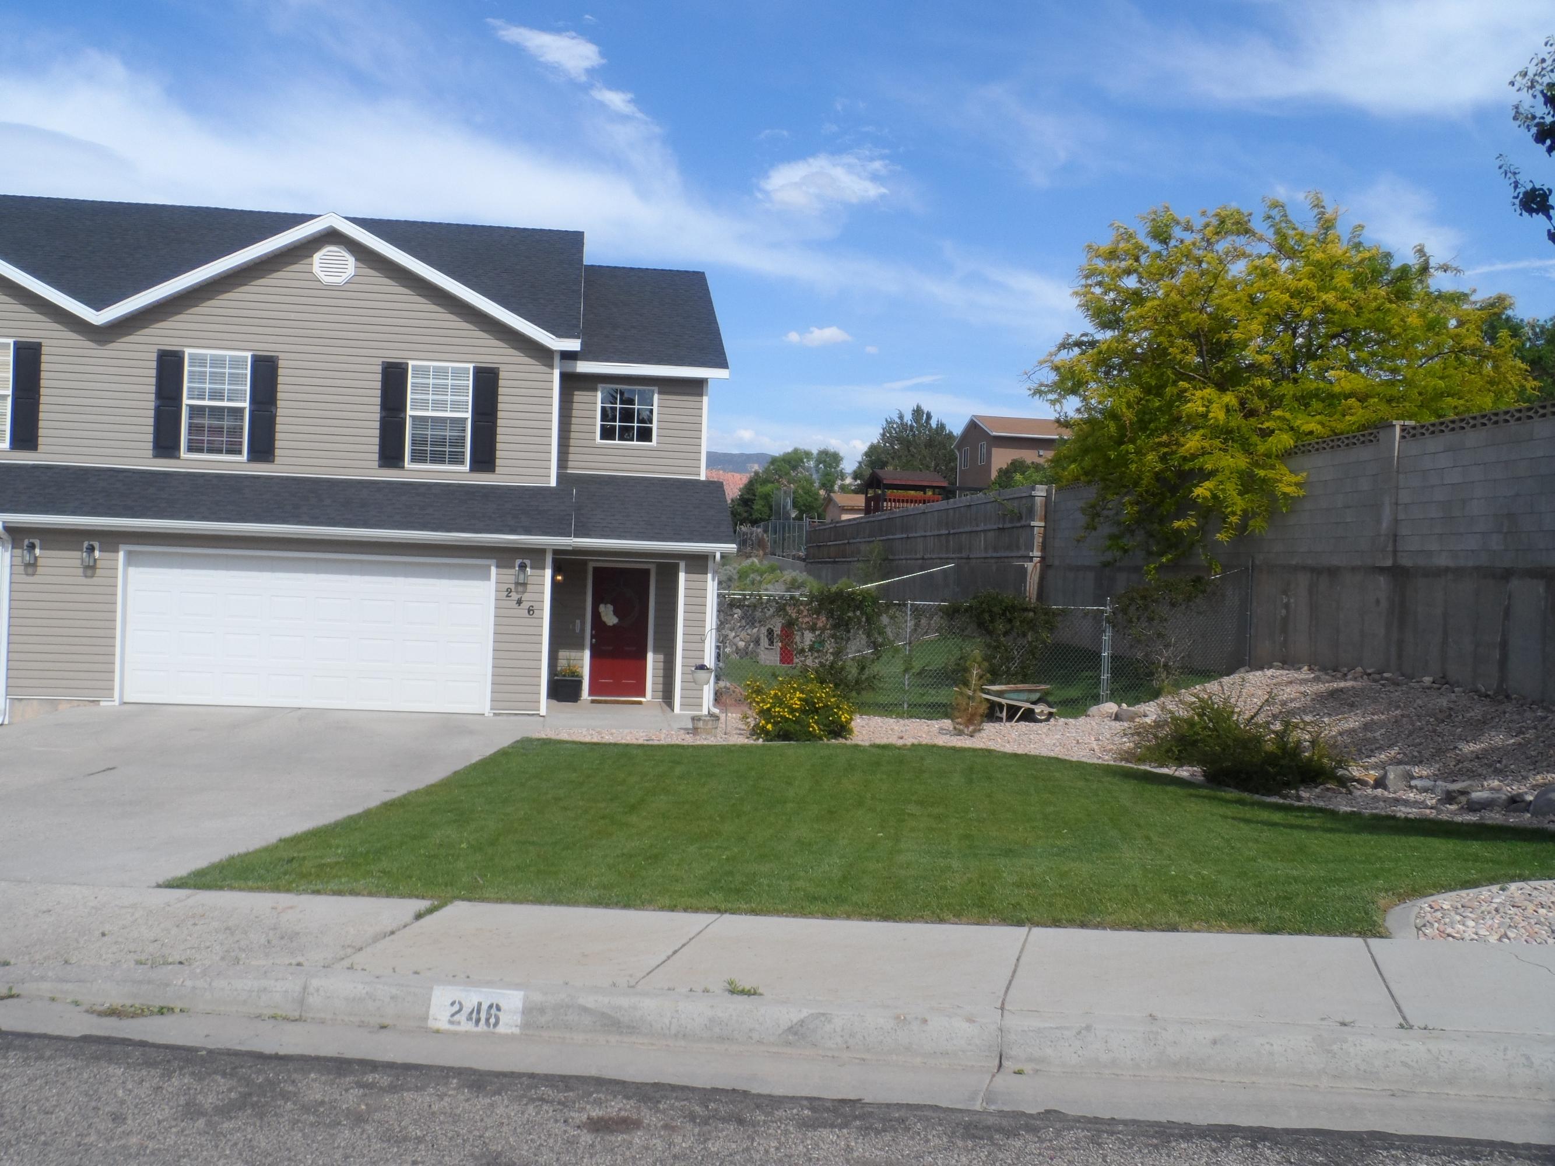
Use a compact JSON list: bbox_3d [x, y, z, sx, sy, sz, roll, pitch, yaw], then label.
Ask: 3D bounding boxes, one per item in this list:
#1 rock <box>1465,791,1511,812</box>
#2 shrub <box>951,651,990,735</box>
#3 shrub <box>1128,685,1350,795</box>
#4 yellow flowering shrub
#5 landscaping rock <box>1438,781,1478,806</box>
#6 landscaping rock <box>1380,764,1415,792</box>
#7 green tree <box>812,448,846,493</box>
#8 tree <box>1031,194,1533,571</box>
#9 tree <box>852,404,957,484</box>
[{"bbox_3d":[5.858,1.793,11.850,0.360,0.190,0.280,2,0,0],"label":"rock"},{"bbox_3d":[2.572,1.468,19.200,0.530,1.140,0.500,2,0,0],"label":"shrub"},{"bbox_3d":[4.207,1.400,13.100,2.000,0.950,1.700,2,0,0],"label":"shrub"},{"bbox_3d":[0.259,1.574,18.000,1.400,0.840,1.200,2,0,0],"label":"yellow flowering shrub"},{"bbox_3d":[5.779,1.789,12.200,0.340,0.210,0.290,2,0,0],"label":"landscaping rock"},{"bbox_3d":[5.673,1.784,13.150,0.320,0.240,0.290,2,0,0],"label":"landscaping rock"},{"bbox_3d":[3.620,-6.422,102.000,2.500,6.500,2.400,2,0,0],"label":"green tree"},{"bbox_3d":[8.648,-3.378,24.600,8.600,6.600,8.000,2,0,0],"label":"tree"},{"bbox_3d":[6.833,-5.954,77.000,5.600,7.800,5.200,2,0,0],"label":"tree"}]

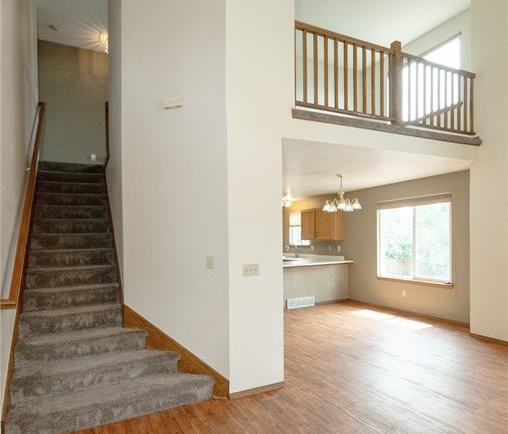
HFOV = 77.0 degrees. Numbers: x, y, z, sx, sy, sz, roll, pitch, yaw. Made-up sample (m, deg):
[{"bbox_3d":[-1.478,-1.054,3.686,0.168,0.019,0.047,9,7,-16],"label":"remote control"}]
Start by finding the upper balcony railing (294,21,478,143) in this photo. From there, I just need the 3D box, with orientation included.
[{"bbox_3d":[1.766,-1.570,3.865,2.950,0.930,0.100,0,-3,-25],"label":"upper balcony railing"}]

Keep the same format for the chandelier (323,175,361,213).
[{"bbox_3d":[1.410,-0.372,5.150,0.610,0.600,0.610,-1,-2,0],"label":"chandelier"}]

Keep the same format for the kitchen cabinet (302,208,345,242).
[{"bbox_3d":[1.630,0.190,7.480,0.320,0.750,1.000,1,-3,-27],"label":"kitchen cabinet"}]

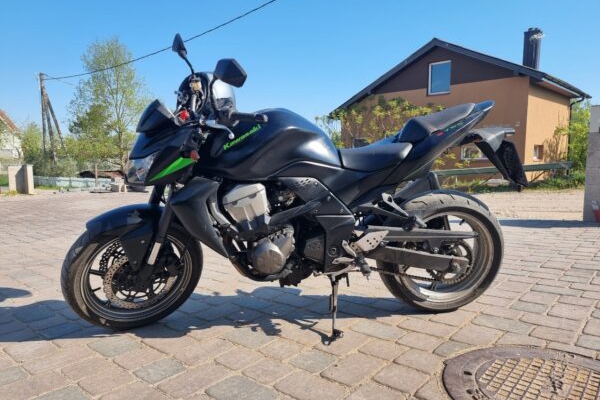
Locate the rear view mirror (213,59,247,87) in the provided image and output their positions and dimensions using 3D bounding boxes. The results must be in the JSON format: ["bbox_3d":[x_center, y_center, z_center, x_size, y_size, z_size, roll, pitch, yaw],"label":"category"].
[{"bbox_3d":[-0.236,-0.423,1.391,0.050,0.085,0.145,-18,34,-35],"label":"rear view mirror"}]

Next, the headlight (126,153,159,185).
[{"bbox_3d":[-0.653,-0.143,1.696,0.150,0.165,0.230,-10,28,-27],"label":"headlight"}]

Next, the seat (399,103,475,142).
[{"bbox_3d":[0.589,-0.347,1.873,0.355,0.120,0.220,-16,17,-2],"label":"seat"}]

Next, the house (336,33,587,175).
[{"bbox_3d":[7.773,-4.343,20.297,9.600,6.500,8.000,5,7,44],"label":"house"}]

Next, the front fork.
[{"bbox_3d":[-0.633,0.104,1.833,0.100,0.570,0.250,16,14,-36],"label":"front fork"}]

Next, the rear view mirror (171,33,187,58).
[{"bbox_3d":[-0.551,-0.701,1.887,0.050,0.085,0.145,-7,29,-18],"label":"rear view mirror"}]

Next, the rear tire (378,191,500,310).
[{"bbox_3d":[0.693,0.260,2.057,0.628,0.628,0.180,-1,16,-7],"label":"rear tire"}]

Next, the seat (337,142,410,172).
[{"bbox_3d":[0.313,-0.218,1.863,0.320,0.125,0.270,-2,17,-5],"label":"seat"}]

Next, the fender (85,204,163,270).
[{"bbox_3d":[-0.742,0.144,1.809,0.320,0.265,0.190,-12,31,-27],"label":"fender"}]

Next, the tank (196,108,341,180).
[{"bbox_3d":[-0.125,-0.263,1.806,0.600,0.270,0.360,-2,17,-5],"label":"tank"}]

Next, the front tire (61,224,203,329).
[{"bbox_3d":[-0.733,0.322,1.881,0.598,0.598,0.120,-5,26,-30],"label":"front tire"}]

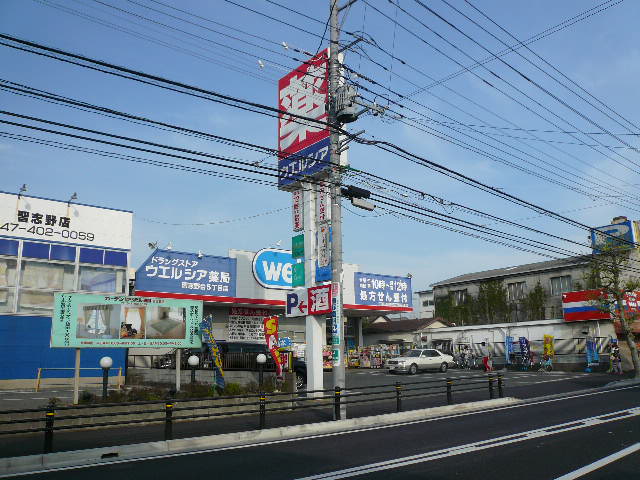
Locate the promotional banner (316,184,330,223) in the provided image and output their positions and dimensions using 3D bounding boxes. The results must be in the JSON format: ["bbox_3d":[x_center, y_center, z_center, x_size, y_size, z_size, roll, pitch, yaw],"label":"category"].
[{"bbox_3d":[0.131,-1.266,17.551,0.150,1.251,0.558,9,-15,-37],"label":"promotional banner"}]

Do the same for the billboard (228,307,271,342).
[{"bbox_3d":[-4.570,5.561,34.114,3.282,2.340,0.120,8,-15,-38],"label":"billboard"}]

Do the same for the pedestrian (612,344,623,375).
[{"bbox_3d":[15.236,6.136,26.512,0.500,1.580,0.400,-9,-15,34],"label":"pedestrian"}]

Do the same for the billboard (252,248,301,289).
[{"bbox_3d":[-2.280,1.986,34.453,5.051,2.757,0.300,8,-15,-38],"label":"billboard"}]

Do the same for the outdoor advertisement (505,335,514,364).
[{"bbox_3d":[12.329,7.151,33.682,0.600,1.842,0.200,-11,-16,39],"label":"outdoor advertisement"}]

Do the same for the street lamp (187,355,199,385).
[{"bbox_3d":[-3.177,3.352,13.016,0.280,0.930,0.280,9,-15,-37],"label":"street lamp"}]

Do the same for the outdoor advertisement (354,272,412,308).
[{"bbox_3d":[4.610,3.635,37.000,5.397,2.185,0.250,9,-15,-37],"label":"outdoor advertisement"}]

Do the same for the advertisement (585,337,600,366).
[{"bbox_3d":[15.667,6.449,29.764,0.750,1.598,0.250,-11,-16,39],"label":"advertisement"}]

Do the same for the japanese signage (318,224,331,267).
[{"bbox_3d":[0.146,0.179,17.236,0.150,1.403,0.540,9,-15,-37],"label":"japanese signage"}]

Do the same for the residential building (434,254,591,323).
[{"bbox_3d":[18.681,6.445,45.600,8.000,8.700,15.574,8,-15,-37],"label":"residential building"}]

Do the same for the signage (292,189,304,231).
[{"bbox_3d":[-0.633,-1.005,17.498,0.200,1.424,0.684,8,-15,-37],"label":"signage"}]

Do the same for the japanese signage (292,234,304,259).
[{"bbox_3d":[-0.648,0.248,17.242,0.150,0.760,0.693,8,-15,-37],"label":"japanese signage"}]

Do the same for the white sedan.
[{"bbox_3d":[6.250,7.580,32.300,4.750,1.430,1.760,7,-15,-35],"label":"white sedan"}]

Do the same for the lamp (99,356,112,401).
[{"bbox_3d":[-4.847,3.156,11.750,0.280,1.000,0.280,9,-15,-37],"label":"lamp"}]

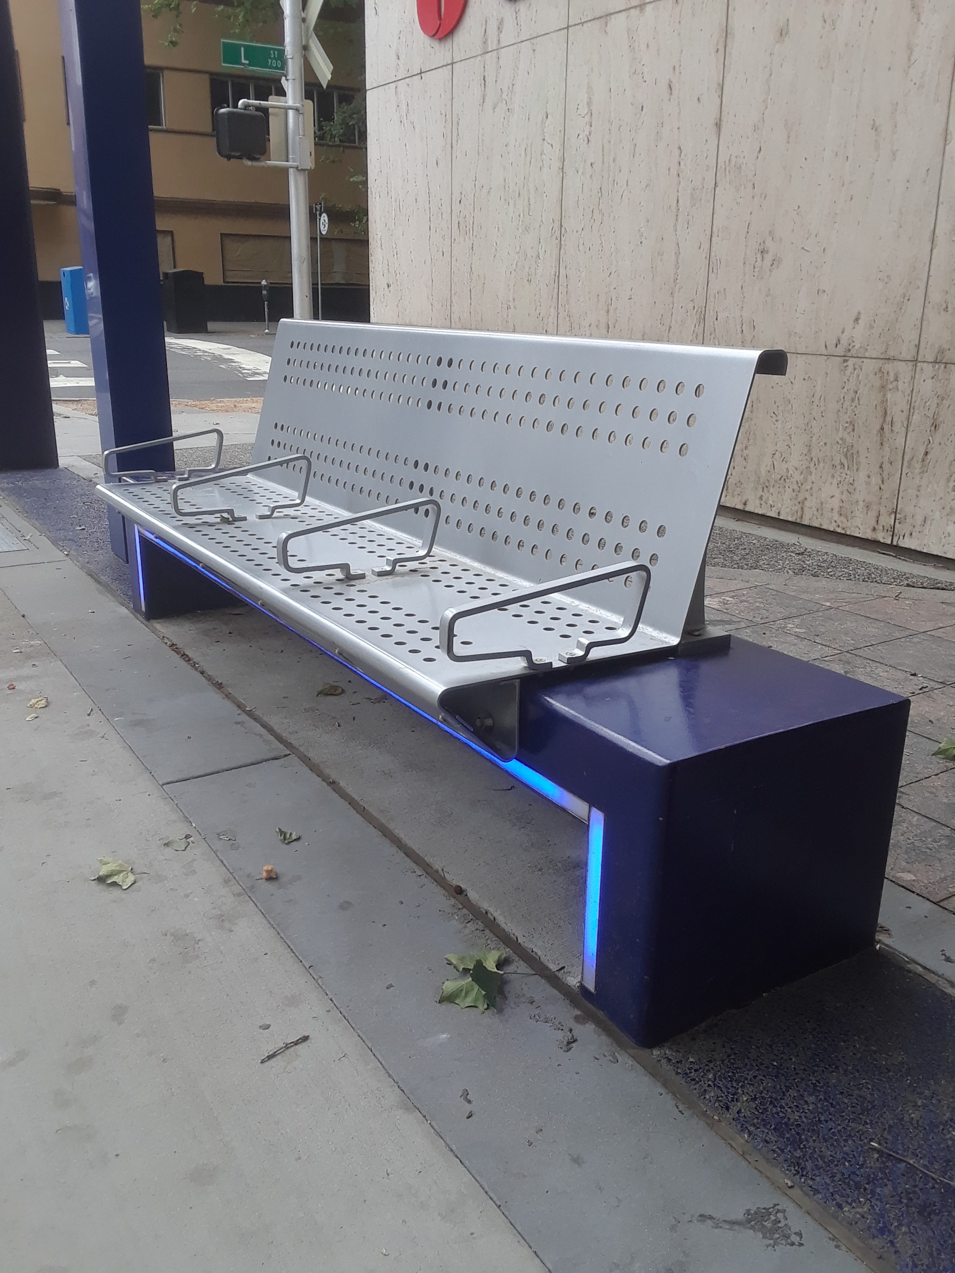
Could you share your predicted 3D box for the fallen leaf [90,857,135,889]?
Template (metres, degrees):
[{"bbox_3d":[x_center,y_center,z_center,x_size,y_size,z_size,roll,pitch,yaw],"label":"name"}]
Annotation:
[{"bbox_3d":[-0.693,0.441,2.074,0.090,0.026,0.092,-6,18,-19],"label":"fallen leaf"}]

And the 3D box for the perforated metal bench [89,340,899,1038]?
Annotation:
[{"bbox_3d":[-0.318,-0.234,2.666,0.678,0.972,2.726,-10,20,-30],"label":"perforated metal bench"}]

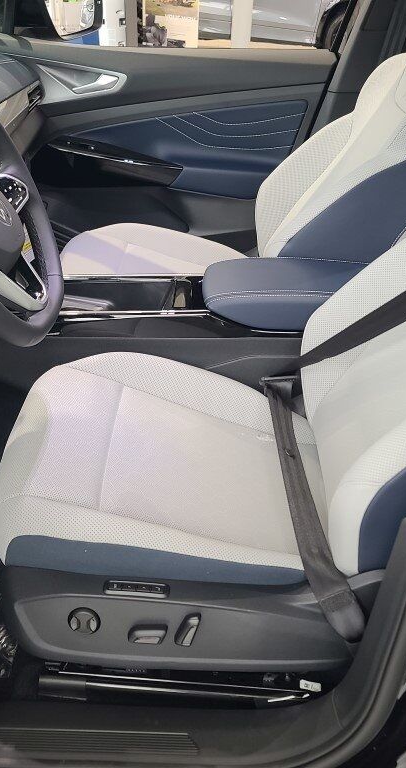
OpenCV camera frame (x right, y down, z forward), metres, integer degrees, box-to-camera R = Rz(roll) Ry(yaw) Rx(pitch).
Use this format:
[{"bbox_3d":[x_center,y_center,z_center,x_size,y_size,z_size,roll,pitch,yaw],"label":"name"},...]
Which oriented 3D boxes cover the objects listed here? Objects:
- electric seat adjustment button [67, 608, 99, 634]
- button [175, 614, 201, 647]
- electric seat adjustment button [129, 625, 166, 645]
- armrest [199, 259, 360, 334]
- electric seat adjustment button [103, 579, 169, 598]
[{"bbox_3d":[-0.156,0.310,0.964,0.040,0.040,0.015,1,24,0],"label":"electric seat adjustment button"},{"bbox_3d":[-0.019,0.321,0.963,0.022,0.047,0.017,22,22,-9],"label":"button"},{"bbox_3d":[-0.073,0.328,0.968,0.050,0.023,0.017,1,24,0],"label":"electric seat adjustment button"},{"bbox_3d":[0.179,-0.172,1.423,0.360,0.080,0.175,1,31,0],"label":"armrest"},{"bbox_3d":[-0.084,0.259,0.936,0.084,0.027,0.014,1,24,0],"label":"electric seat adjustment button"}]

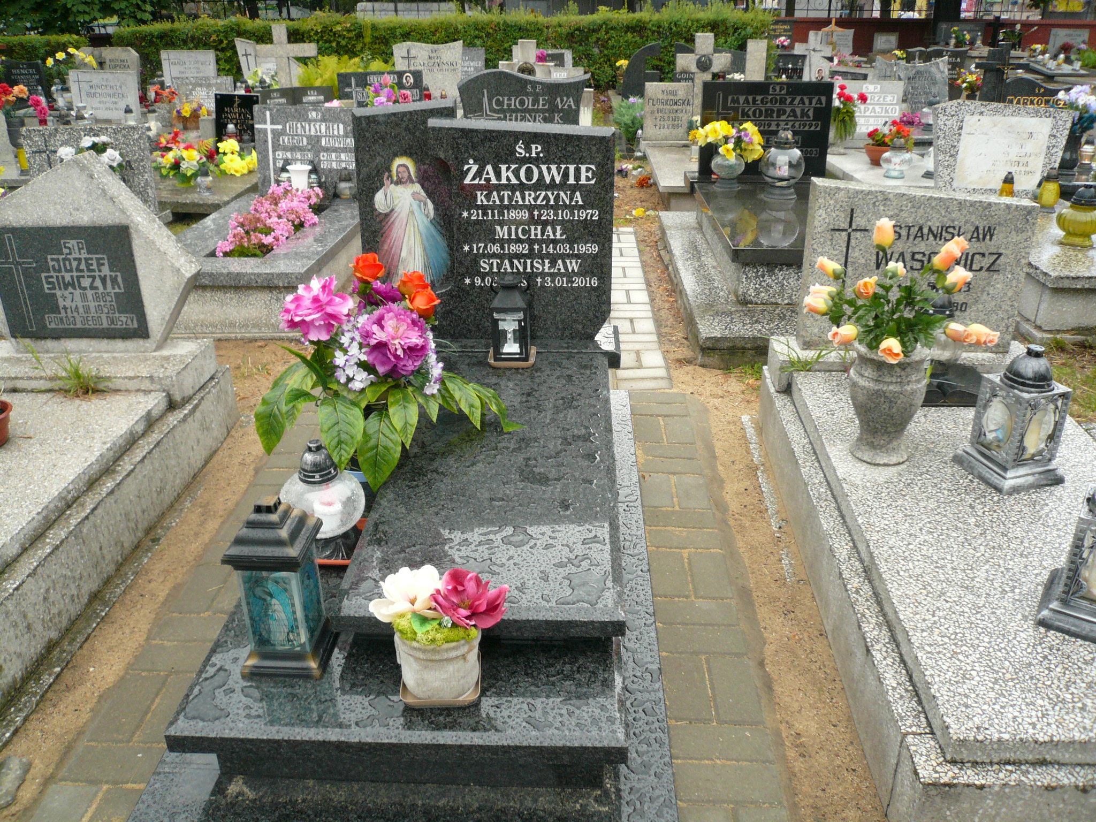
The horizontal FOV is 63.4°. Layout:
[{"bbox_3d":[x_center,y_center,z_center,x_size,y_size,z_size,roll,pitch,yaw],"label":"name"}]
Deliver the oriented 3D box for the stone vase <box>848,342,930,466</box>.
[{"bbox_3d":[0.877,-0.026,2.297,0.205,0.295,0.205,2,26,4],"label":"stone vase"}]

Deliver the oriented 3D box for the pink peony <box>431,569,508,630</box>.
[{"bbox_3d":[-0.141,0.344,1.599,0.140,0.105,0.125,0,25,2],"label":"pink peony"}]

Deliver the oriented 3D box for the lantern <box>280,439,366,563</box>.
[{"bbox_3d":[-0.542,0.205,2.121,0.200,0.280,0.200,1,26,2],"label":"lantern"}]

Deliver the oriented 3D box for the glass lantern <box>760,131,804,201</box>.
[{"bbox_3d":[1.253,-1.312,4.676,0.238,0.340,0.238,1,26,2],"label":"glass lantern"}]

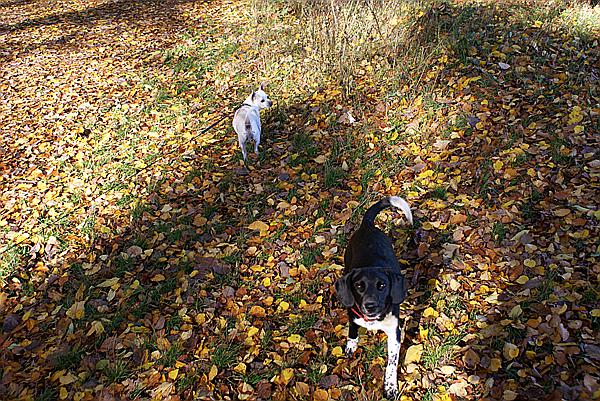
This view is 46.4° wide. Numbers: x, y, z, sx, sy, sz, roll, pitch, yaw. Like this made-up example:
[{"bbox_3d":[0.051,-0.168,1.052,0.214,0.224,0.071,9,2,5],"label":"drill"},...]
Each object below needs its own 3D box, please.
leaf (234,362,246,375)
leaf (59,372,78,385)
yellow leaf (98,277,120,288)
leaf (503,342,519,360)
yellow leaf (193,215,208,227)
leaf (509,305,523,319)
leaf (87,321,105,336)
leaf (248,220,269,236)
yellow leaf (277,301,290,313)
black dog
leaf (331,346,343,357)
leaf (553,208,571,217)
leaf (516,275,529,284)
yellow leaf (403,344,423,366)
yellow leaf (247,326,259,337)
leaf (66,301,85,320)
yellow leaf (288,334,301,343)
[{"bbox_3d":[-0.202,0.572,2.384,0.039,0.018,0.043,-2,24,-5],"label":"leaf"},{"bbox_3d":[-0.743,0.571,2.249,0.061,0.014,0.056,-11,29,-20],"label":"leaf"},{"bbox_3d":[-0.788,0.342,2.901,0.045,0.015,0.095,17,29,34],"label":"yellow leaf"},{"bbox_3d":[0.745,0.532,2.473,0.057,0.025,0.067,8,25,18],"label":"leaf"},{"bbox_3d":[-0.491,0.097,3.450,0.071,0.025,0.080,-4,24,-8],"label":"yellow leaf"},{"bbox_3d":[0.791,0.407,2.571,0.048,0.014,0.064,10,29,18],"label":"leaf"},{"bbox_3d":[-0.757,0.476,2.599,0.063,0.024,0.069,-8,25,-17],"label":"leaf"},{"bbox_3d":[-0.185,0.125,3.125,0.085,0.014,0.114,-2,27,-3],"label":"leaf"},{"bbox_3d":[-0.061,0.393,2.598,0.048,0.014,0.065,-1,27,-1],"label":"yellow leaf"},{"bbox_3d":[0.245,0.287,2.312,0.250,0.490,0.580,3,27,7],"label":"black dog"},{"bbox_3d":[0.131,0.533,2.472,0.039,0.013,0.043,1,24,3],"label":"leaf"},{"bbox_3d":[1.281,0.058,3.429,0.086,0.010,0.070,10,26,20],"label":"leaf"},{"bbox_3d":[0.901,0.322,2.835,0.049,0.012,0.053,8,25,18],"label":"leaf"},{"bbox_3d":[0.397,0.542,2.452,0.063,0.025,0.094,5,24,10],"label":"yellow leaf"},{"bbox_3d":[-0.174,0.483,2.583,0.042,0.013,0.047,-2,24,-4],"label":"yellow leaf"},{"bbox_3d":[-0.826,0.405,2.576,0.062,0.014,0.084,-10,29,-19],"label":"leaf"},{"bbox_3d":[-0.020,0.501,2.543,0.044,0.010,0.036,0,24,0],"label":"yellow leaf"}]

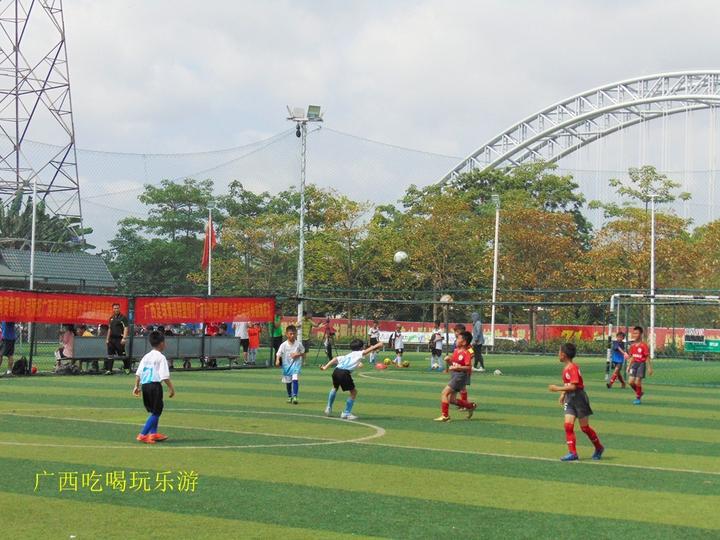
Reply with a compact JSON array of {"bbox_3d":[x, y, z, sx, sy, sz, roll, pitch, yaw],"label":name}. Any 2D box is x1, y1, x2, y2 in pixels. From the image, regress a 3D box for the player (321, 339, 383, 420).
[{"bbox_3d":[-0.162,1.644,22.539,0.850,1.181,0.550,0,-2,38],"label":"player"}]

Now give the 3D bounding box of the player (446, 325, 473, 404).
[{"bbox_3d":[1.652,1.599,24.400,0.480,1.396,0.450,3,-2,-41],"label":"player"}]

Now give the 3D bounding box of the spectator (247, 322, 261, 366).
[{"bbox_3d":[-2.914,1.947,40.407,0.400,1.294,0.280,2,-2,-11],"label":"spectator"}]

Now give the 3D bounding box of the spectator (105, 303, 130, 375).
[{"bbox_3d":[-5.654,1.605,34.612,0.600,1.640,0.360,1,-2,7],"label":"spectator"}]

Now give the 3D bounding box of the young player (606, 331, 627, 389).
[{"bbox_3d":[5.870,2.036,33.795,0.480,1.258,0.380,2,-2,-24],"label":"young player"}]

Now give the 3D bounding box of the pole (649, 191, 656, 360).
[{"bbox_3d":[11.162,0.263,56.300,0.400,6.245,0.300,1,-2,15],"label":"pole"}]

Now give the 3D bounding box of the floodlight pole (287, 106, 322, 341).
[{"bbox_3d":[-1.467,-0.926,40.823,1.000,7.212,0.900,1,-1,-3],"label":"floodlight pole"}]

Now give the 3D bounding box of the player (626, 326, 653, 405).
[{"bbox_3d":[4.959,1.697,26.200,0.460,1.389,0.360,1,-2,27],"label":"player"}]

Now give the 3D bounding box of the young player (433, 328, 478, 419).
[{"bbox_3d":[1.476,1.604,22.490,0.620,1.334,0.450,2,-2,-30],"label":"young player"}]

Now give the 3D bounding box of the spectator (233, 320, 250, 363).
[{"bbox_3d":[-3.240,1.815,40.205,0.480,1.533,0.320,2,-2,-6],"label":"spectator"}]

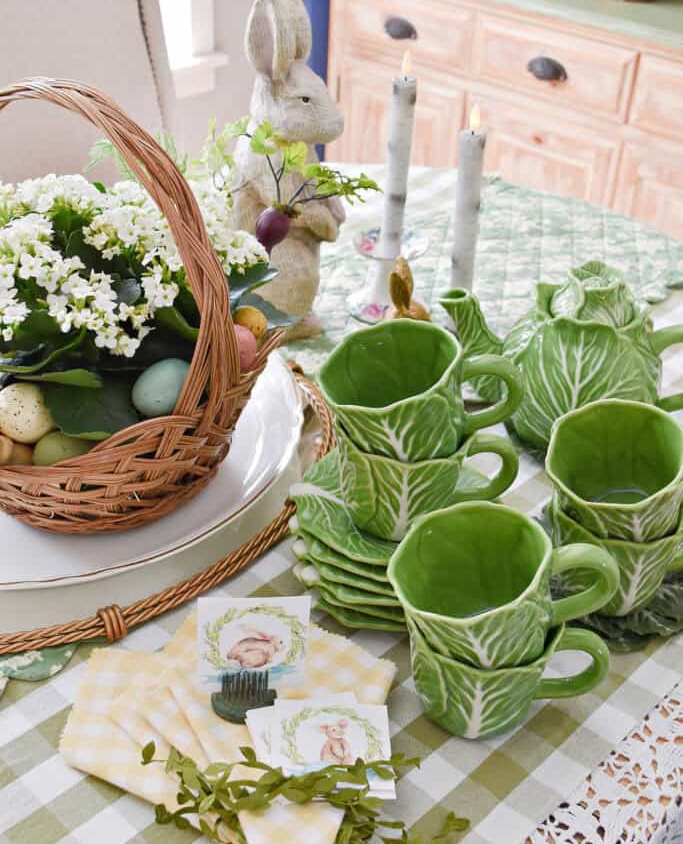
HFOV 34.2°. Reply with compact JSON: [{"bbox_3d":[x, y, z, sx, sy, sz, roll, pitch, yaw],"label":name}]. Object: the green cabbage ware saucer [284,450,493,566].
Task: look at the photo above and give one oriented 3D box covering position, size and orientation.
[{"bbox_3d":[0.035,0.060,0.755,0.142,0.026,0.140,2,31,-1],"label":"green cabbage ware saucer"}]

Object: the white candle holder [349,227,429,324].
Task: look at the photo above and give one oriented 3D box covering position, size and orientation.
[{"bbox_3d":[0.049,-0.151,1.147,0.080,0.070,0.080,3,31,0],"label":"white candle holder"}]

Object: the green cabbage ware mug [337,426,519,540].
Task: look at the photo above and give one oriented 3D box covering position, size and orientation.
[{"bbox_3d":[0.055,0.032,0.735,0.125,0.070,0.094,3,31,0],"label":"green cabbage ware mug"}]

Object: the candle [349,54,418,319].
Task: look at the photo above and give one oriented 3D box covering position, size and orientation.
[{"bbox_3d":[0.052,-0.232,1.098,0.075,0.260,0.075,3,31,0],"label":"candle"}]

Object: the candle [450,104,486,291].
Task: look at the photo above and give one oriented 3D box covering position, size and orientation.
[{"bbox_3d":[0.110,-0.180,0.974,0.023,0.201,0.023,3,31,0],"label":"candle"}]

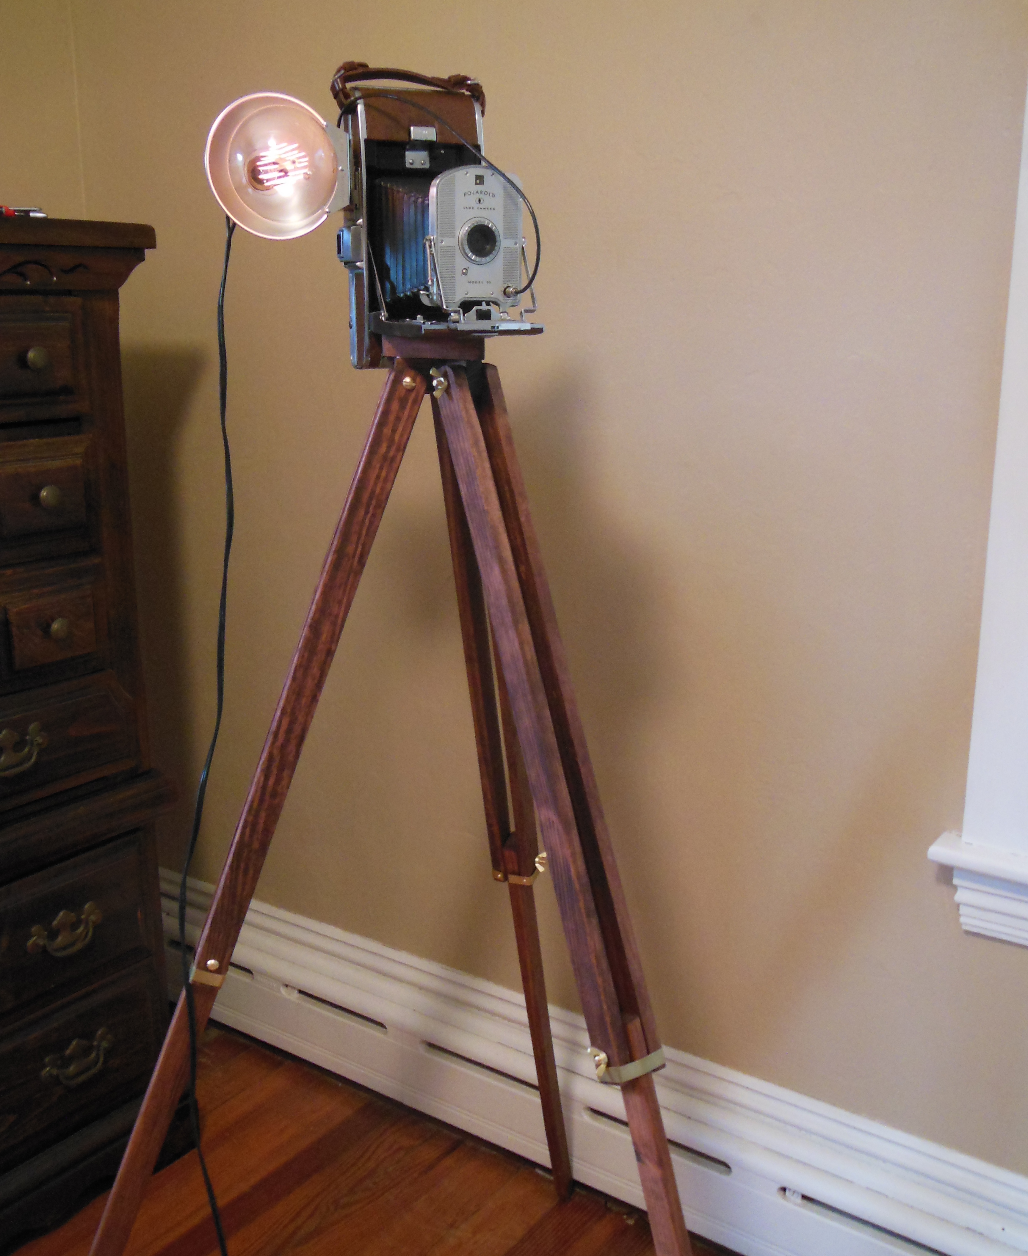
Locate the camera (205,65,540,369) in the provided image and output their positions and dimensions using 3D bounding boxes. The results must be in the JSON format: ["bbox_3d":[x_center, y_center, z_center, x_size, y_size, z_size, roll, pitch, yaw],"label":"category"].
[{"bbox_3d":[-0.127,-0.372,1.209,0.270,0.279,0.222,-6,15,-24],"label":"camera"}]

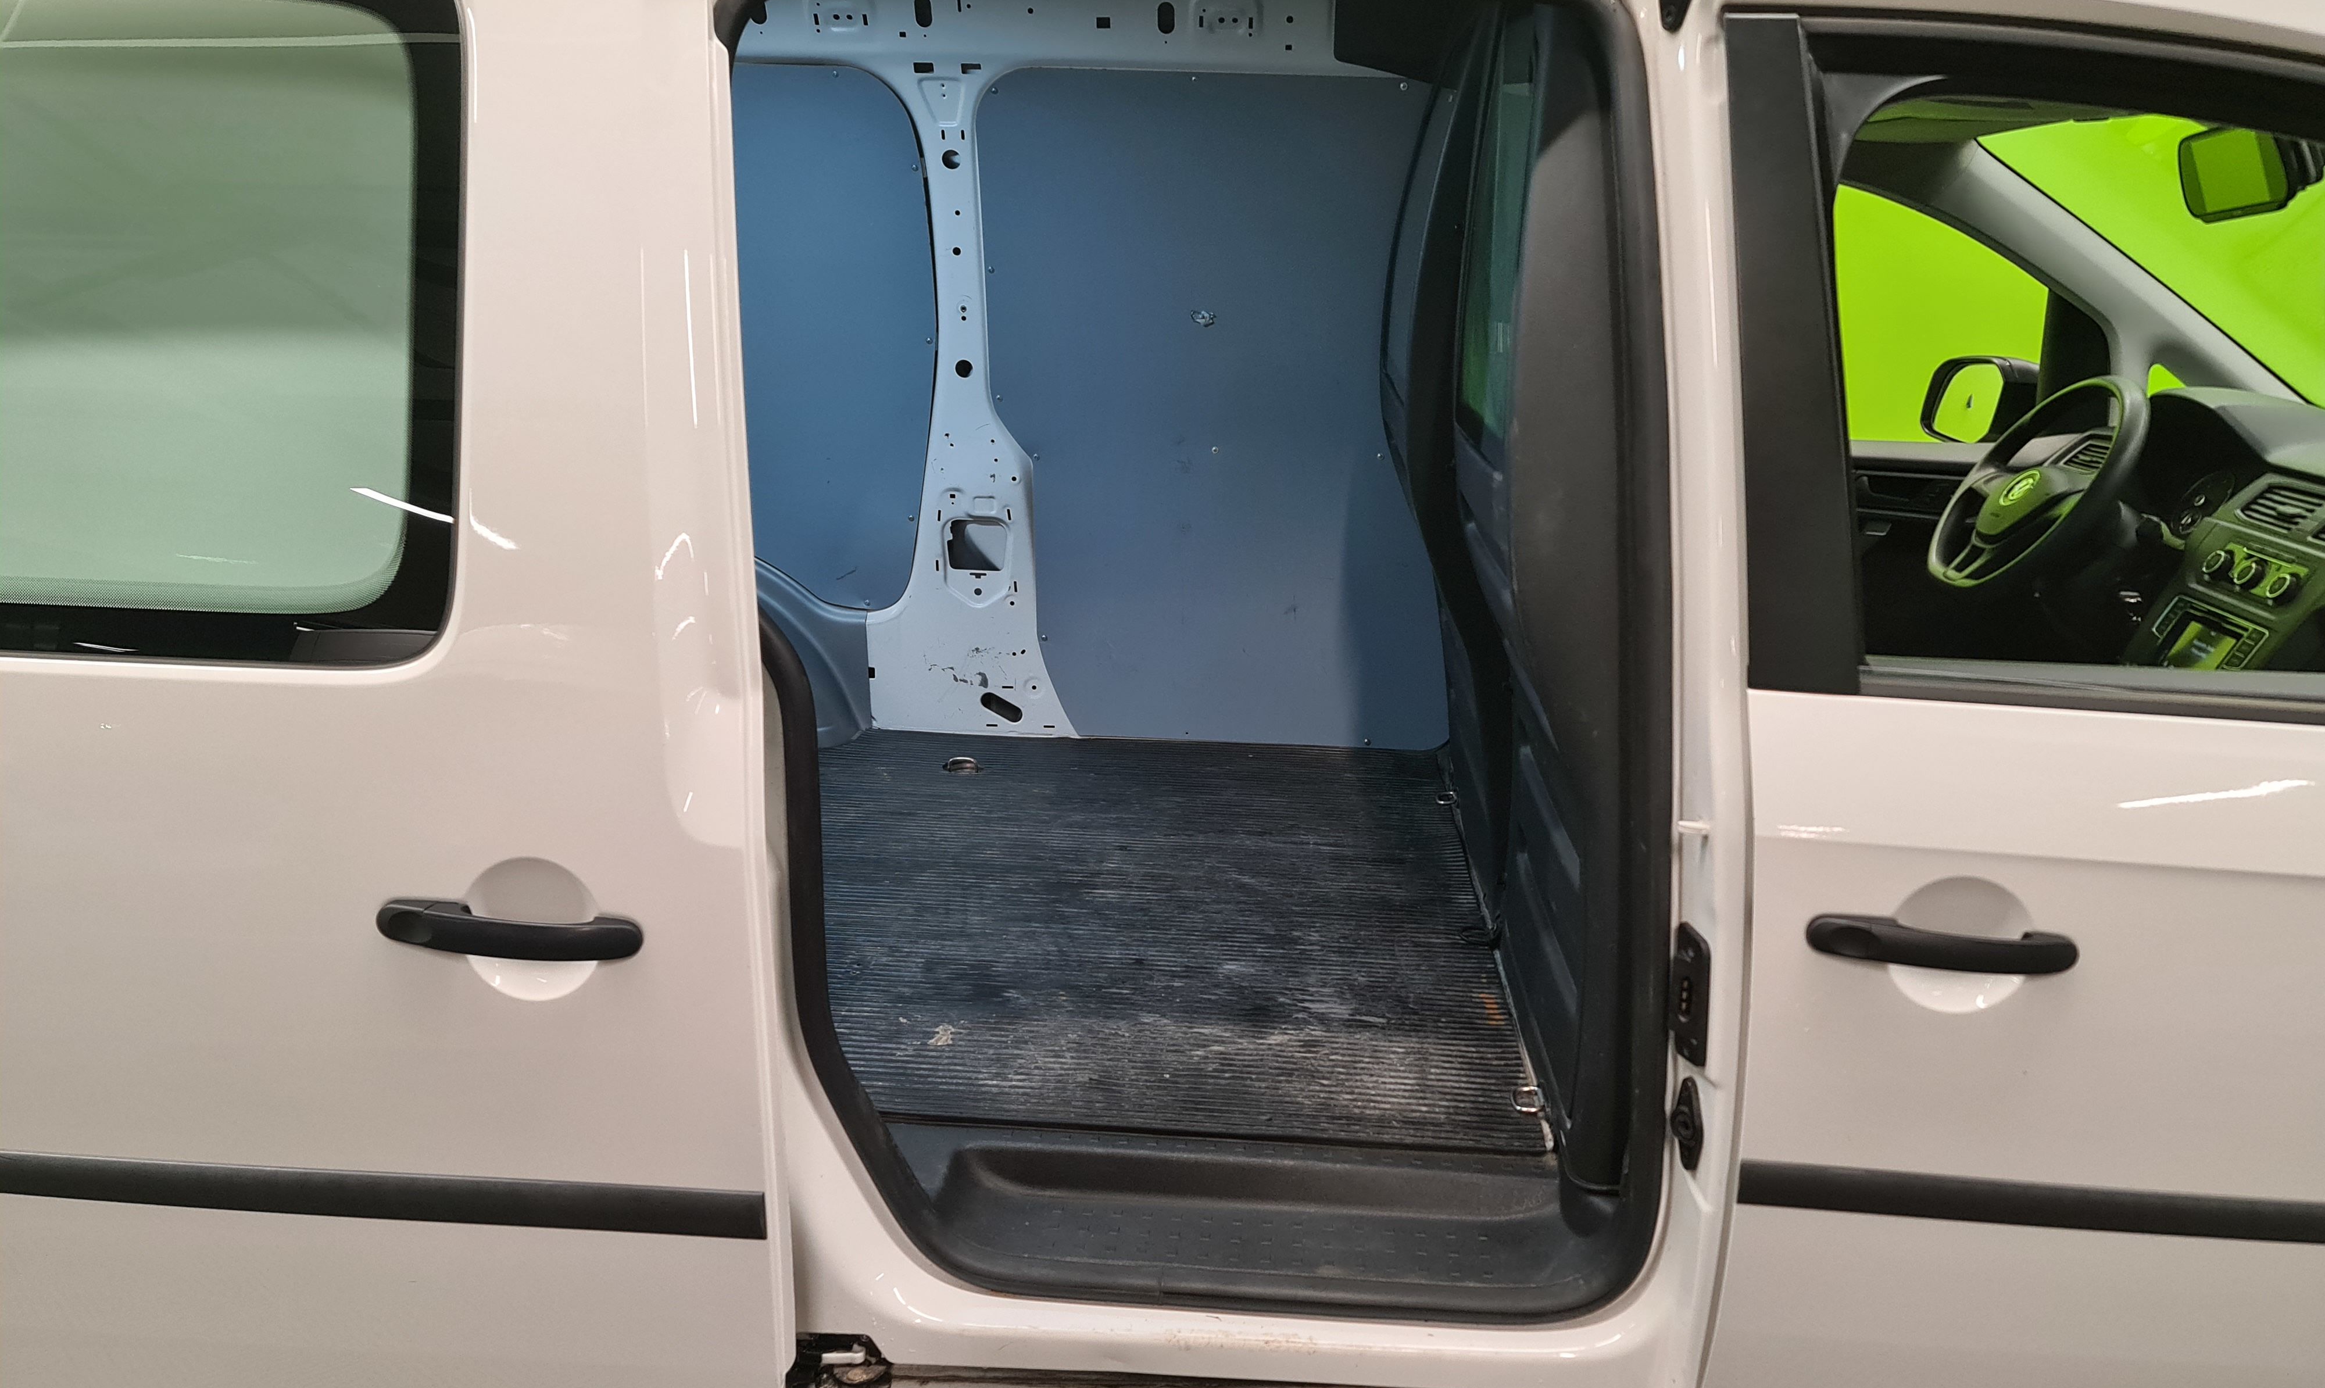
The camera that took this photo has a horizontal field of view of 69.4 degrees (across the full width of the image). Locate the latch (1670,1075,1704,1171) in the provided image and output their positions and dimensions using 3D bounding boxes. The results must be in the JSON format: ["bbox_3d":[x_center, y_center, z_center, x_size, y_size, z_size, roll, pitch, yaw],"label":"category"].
[{"bbox_3d":[0.427,0.350,1.365,0.018,0.072,0.033,-5,16,-23],"label":"latch"}]

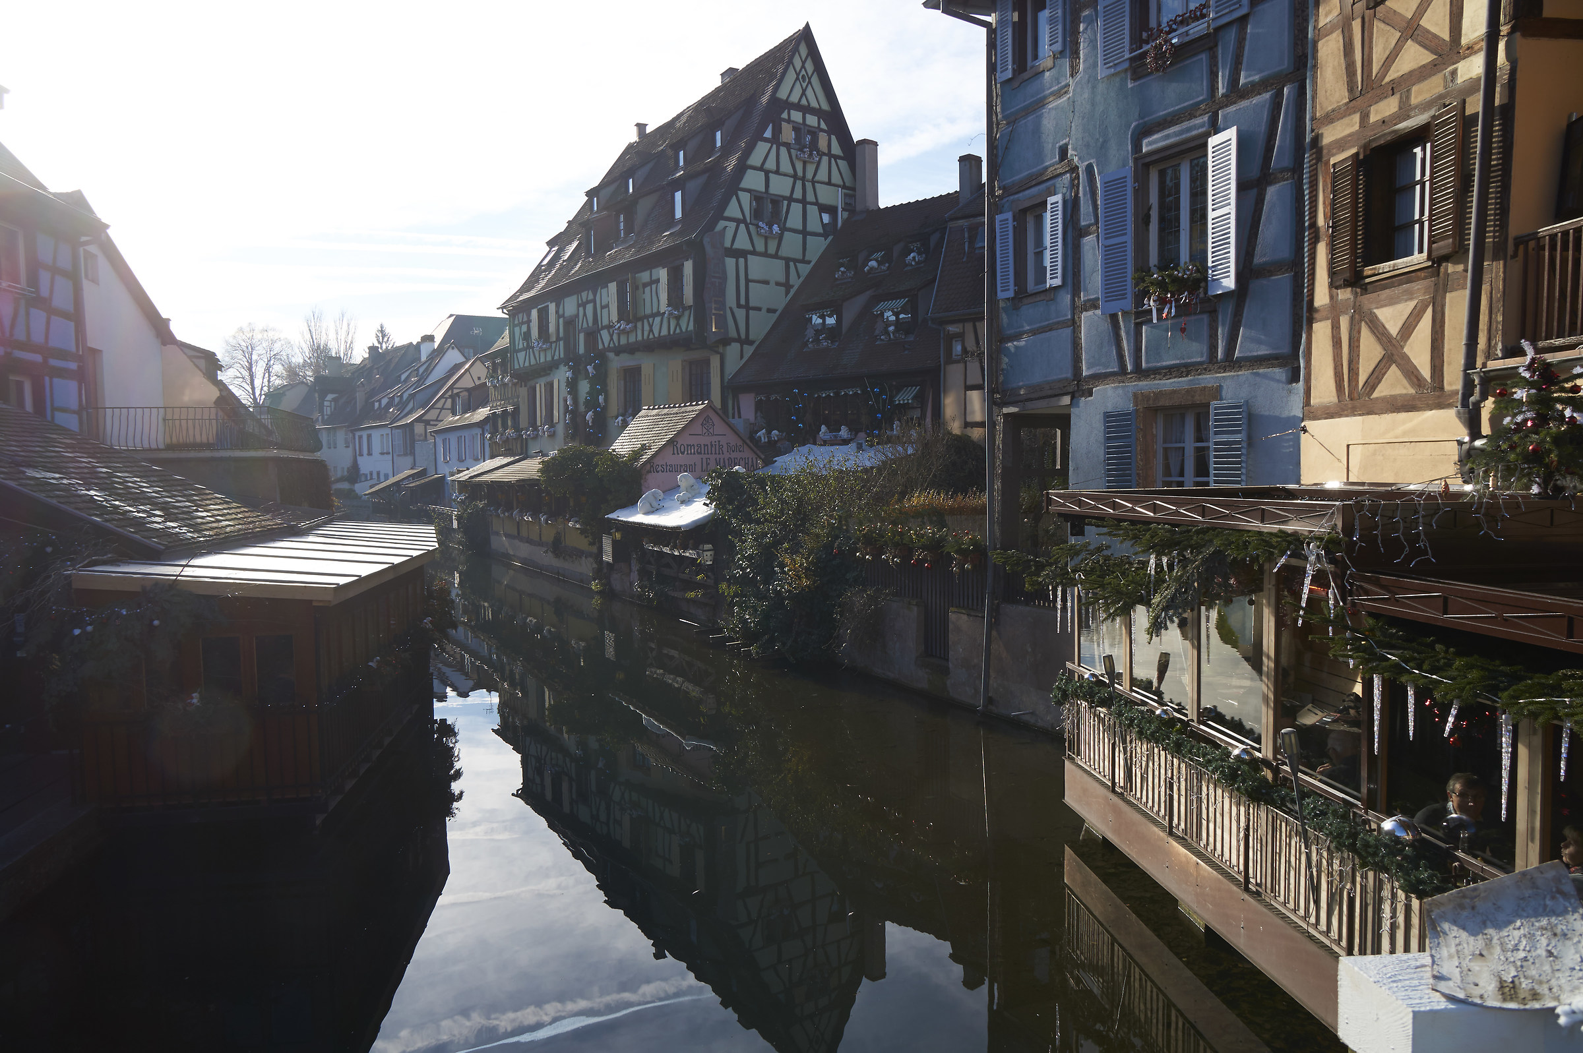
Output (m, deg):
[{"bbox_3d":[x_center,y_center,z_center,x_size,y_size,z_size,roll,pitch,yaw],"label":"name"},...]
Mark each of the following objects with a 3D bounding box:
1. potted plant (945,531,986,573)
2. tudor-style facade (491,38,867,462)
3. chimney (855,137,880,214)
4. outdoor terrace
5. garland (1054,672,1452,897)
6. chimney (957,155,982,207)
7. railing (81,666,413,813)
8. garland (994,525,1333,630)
[{"bbox_3d":[2.862,0.416,17.309,0.494,0.652,0.592,-2,4,-23],"label":"potted plant"},{"bbox_3d":[-4.495,-9.059,45.013,9.875,18.644,16.788,-4,4,-39],"label":"tudor-style facade"},{"bbox_3d":[2.818,-12.982,39.490,0.600,2.656,0.600,-4,4,-39],"label":"chimney"},{"bbox_3d":[-15.191,-2.421,27.369,4.400,1.030,6.300,-2,3,-13],"label":"outdoor terrace"},{"bbox_3d":[3.283,1.847,8.926,0.316,0.387,5.886,-1,3,-6],"label":"garland"},{"bbox_3d":[5.919,-11.437,35.076,0.553,1.618,0.553,-4,4,-39],"label":"chimney"},{"bbox_3d":[-6.420,2.231,13.426,2.410,0.928,5.712,-1,3,-8],"label":"railing"},{"bbox_3d":[2.896,0.406,9.185,0.612,0.889,5.302,-1,3,-6],"label":"garland"}]

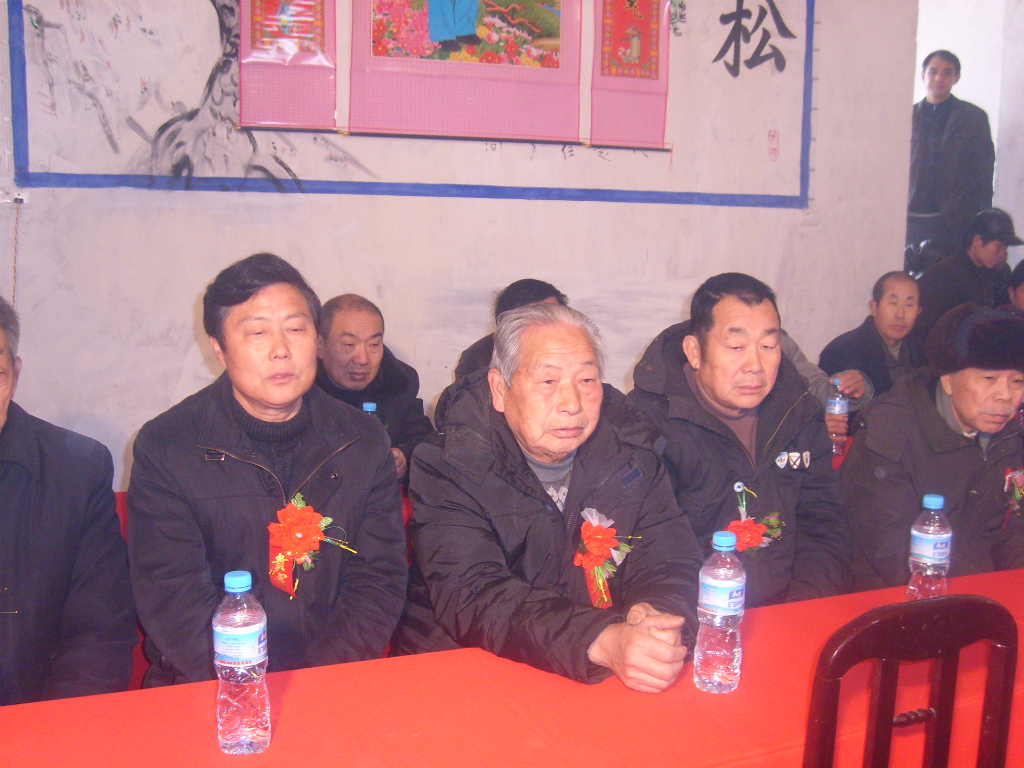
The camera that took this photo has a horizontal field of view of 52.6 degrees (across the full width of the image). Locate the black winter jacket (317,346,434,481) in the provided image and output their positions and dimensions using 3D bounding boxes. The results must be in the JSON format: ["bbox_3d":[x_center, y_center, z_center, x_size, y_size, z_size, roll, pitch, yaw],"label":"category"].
[{"bbox_3d":[-0.401,0.252,2.519,0.490,0.670,0.400,-3,7,-22],"label":"black winter jacket"}]

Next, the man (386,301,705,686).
[{"bbox_3d":[0.065,0.487,1.748,0.490,1.260,0.720,-3,7,-28],"label":"man"}]

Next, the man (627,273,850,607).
[{"bbox_3d":[0.471,0.458,1.824,0.490,1.300,0.720,-2,7,-20],"label":"man"}]

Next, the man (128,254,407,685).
[{"bbox_3d":[-0.340,0.477,1.575,0.490,1.320,0.720,-2,7,-19],"label":"man"}]

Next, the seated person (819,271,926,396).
[{"bbox_3d":[1.226,0.300,3.238,0.500,1.290,0.720,-1,7,-10],"label":"seated person"}]

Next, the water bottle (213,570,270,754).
[{"bbox_3d":[-0.321,0.331,1.240,0.065,0.219,0.065,0,7,0],"label":"water bottle"}]

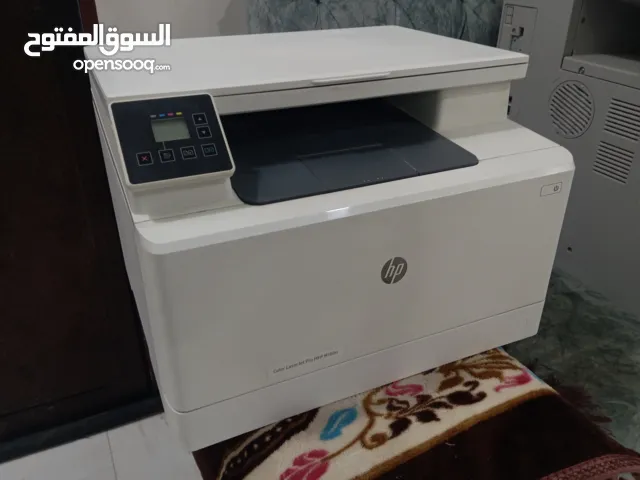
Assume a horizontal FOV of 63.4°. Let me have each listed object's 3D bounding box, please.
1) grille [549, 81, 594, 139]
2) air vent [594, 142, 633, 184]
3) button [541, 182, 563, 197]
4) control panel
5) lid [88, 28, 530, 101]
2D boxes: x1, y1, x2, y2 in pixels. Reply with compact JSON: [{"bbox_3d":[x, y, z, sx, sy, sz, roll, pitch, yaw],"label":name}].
[{"bbox_3d":[0.388,-0.200,0.792,0.009,0.088,0.088,-11,31,-19],"label":"grille"},{"bbox_3d":[0.423,-0.112,0.743,0.008,0.045,0.058,-11,31,-19],"label":"air vent"},{"bbox_3d":[0.226,-0.050,0.507,0.025,0.012,0.004,-13,32,-21],"label":"button"},{"bbox_3d":[-0.113,-0.077,0.399,0.079,0.010,0.072,-12,71,-21],"label":"control panel"},{"bbox_3d":[-0.024,-0.203,0.570,0.418,0.009,0.254,-13,32,-21],"label":"lid"}]

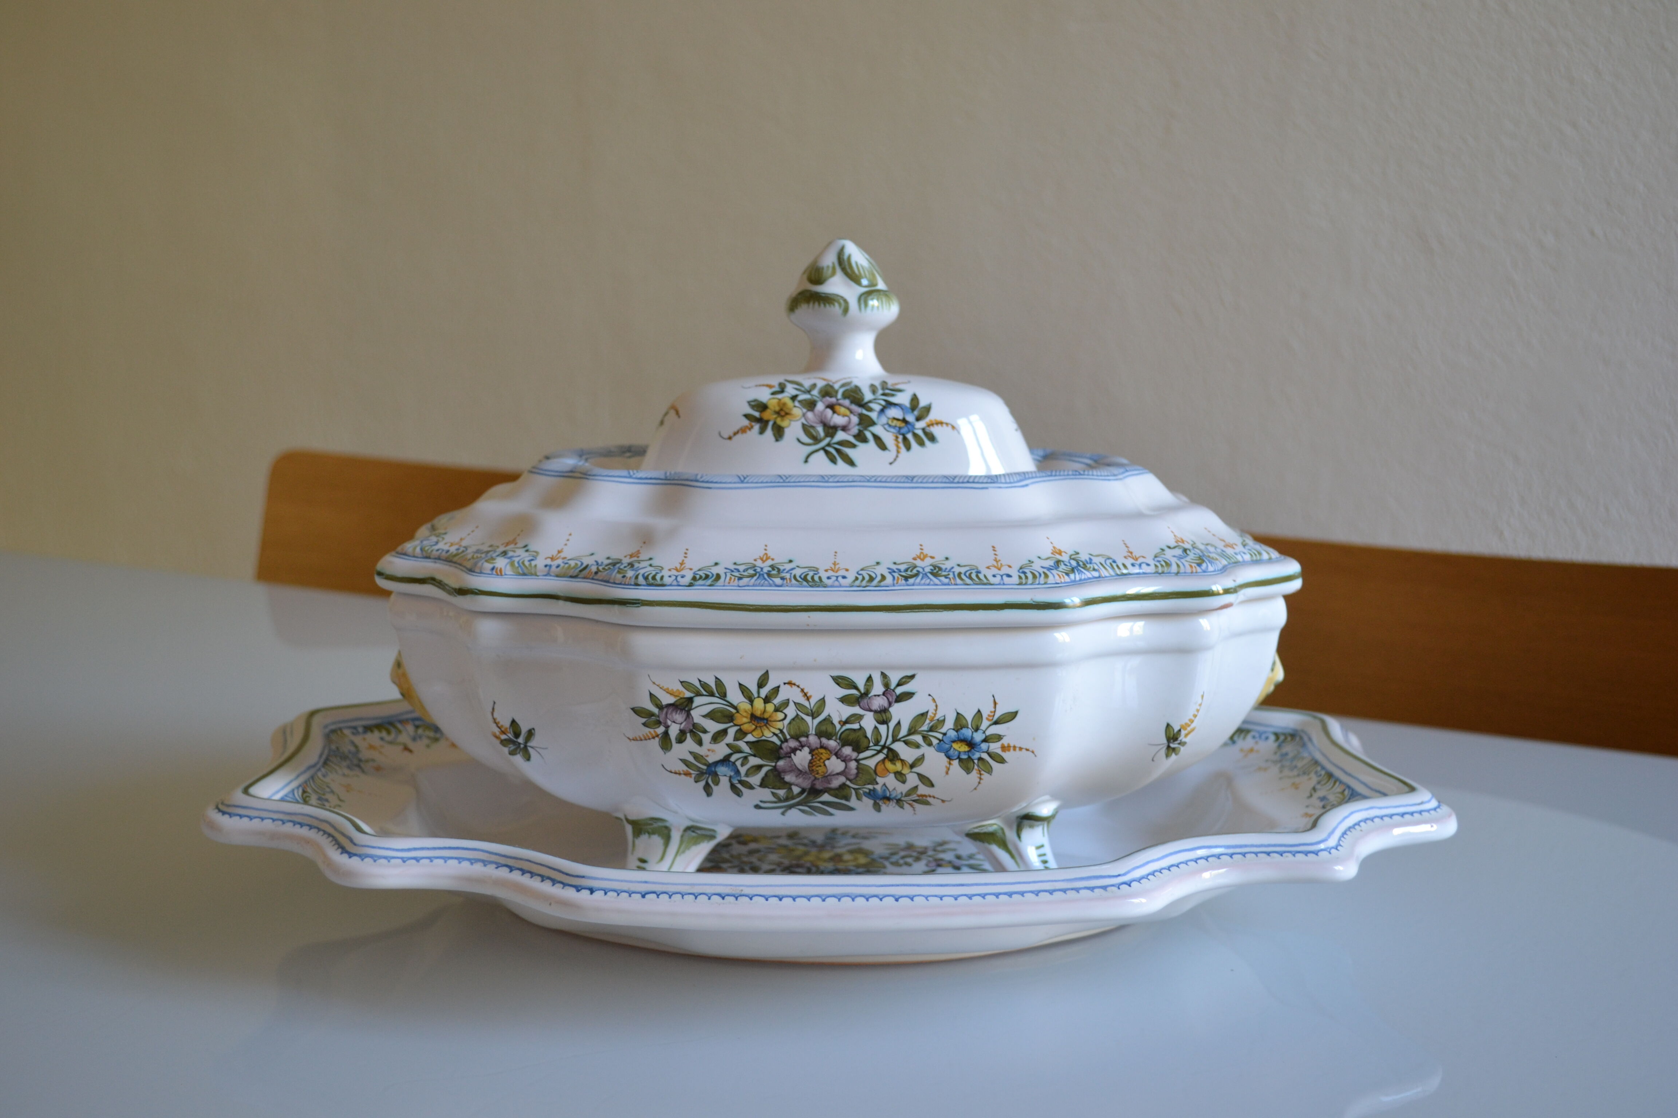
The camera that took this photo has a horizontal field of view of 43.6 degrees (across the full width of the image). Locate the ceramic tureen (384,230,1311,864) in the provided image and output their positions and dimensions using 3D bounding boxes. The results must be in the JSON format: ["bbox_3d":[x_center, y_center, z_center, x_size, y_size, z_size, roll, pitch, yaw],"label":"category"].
[{"bbox_3d":[0.001,-0.004,0.816,0.343,0.238,0.238,0,8,-1],"label":"ceramic tureen"}]

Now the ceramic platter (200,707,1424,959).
[{"bbox_3d":[-0.003,0.098,0.831,0.455,0.048,0.360,0,8,-1],"label":"ceramic platter"}]

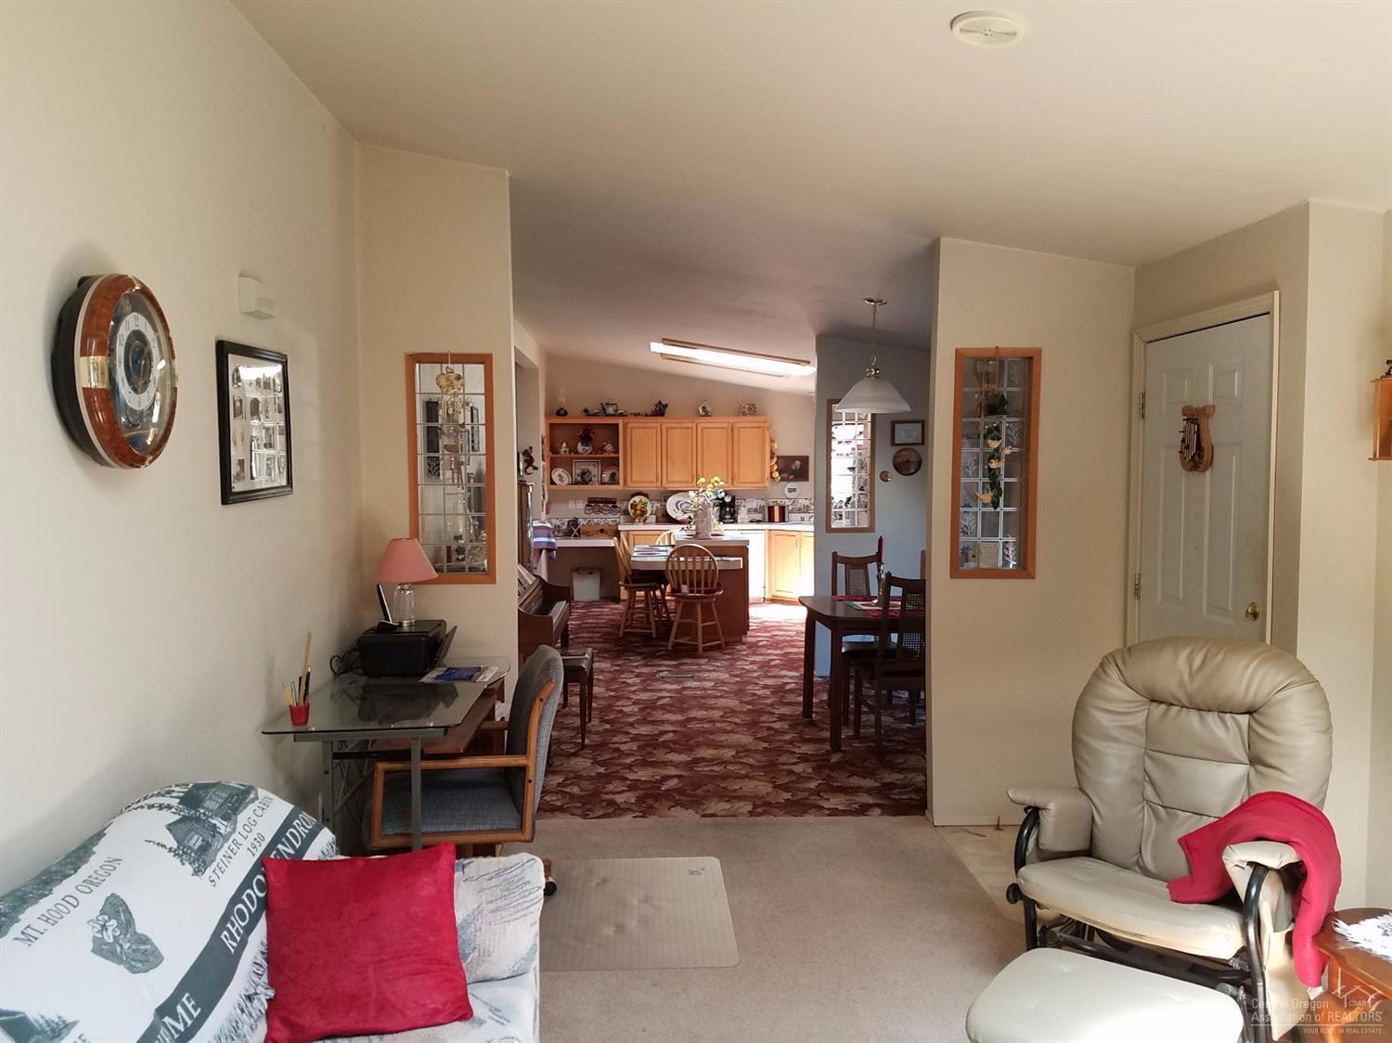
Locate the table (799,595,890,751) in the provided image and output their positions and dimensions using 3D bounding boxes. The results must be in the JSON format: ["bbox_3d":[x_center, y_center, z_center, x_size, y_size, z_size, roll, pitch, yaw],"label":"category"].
[{"bbox_3d":[1.338,0.842,5.999,1.400,0.750,0.900,-1,3,-2],"label":"table"}]

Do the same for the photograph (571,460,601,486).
[{"bbox_3d":[-1.214,-0.538,11.644,0.304,0.288,0.025,-1,-3,-2],"label":"photograph"}]

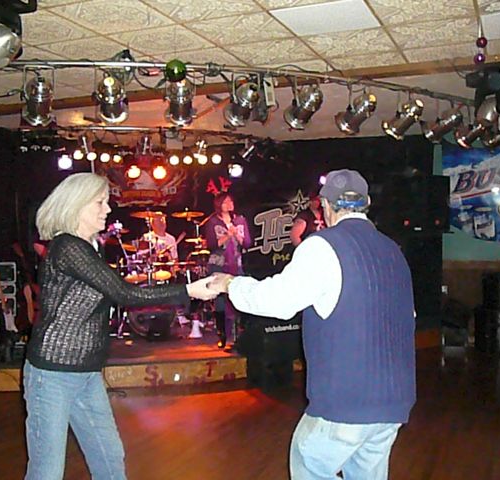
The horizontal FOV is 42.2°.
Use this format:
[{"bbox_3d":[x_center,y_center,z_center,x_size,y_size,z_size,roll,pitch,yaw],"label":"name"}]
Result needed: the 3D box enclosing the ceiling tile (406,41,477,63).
[{"bbox_3d":[1.503,-1.461,5.014,0.610,0.020,0.440,0,1,22],"label":"ceiling tile"}]

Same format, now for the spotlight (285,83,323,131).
[{"bbox_3d":[0.434,-1.054,5.150,0.240,0.240,0.350,-2,-40,-43],"label":"spotlight"}]

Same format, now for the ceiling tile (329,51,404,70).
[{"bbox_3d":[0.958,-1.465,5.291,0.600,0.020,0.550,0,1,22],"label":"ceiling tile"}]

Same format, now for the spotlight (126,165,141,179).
[{"bbox_3d":[-1.447,-0.866,7.992,0.180,0.180,0.240,-1,18,-15],"label":"spotlight"}]

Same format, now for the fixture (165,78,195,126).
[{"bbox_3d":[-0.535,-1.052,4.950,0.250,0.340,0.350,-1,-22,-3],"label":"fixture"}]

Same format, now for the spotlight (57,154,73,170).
[{"bbox_3d":[-2.284,-0.976,7.992,0.190,0.190,0.240,-1,18,-15],"label":"spotlight"}]

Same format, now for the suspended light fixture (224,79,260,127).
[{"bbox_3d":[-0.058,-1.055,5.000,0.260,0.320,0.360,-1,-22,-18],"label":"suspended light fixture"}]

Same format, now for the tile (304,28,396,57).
[{"bbox_3d":[0.740,-1.448,4.760,0.610,0.020,0.610,0,1,22],"label":"tile"}]

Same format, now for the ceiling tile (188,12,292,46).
[{"bbox_3d":[-0.056,-1.433,4.419,0.600,0.020,0.600,0,1,22],"label":"ceiling tile"}]

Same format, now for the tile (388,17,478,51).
[{"bbox_3d":[1.302,-1.449,4.528,0.610,0.020,0.610,0,1,22],"label":"tile"}]

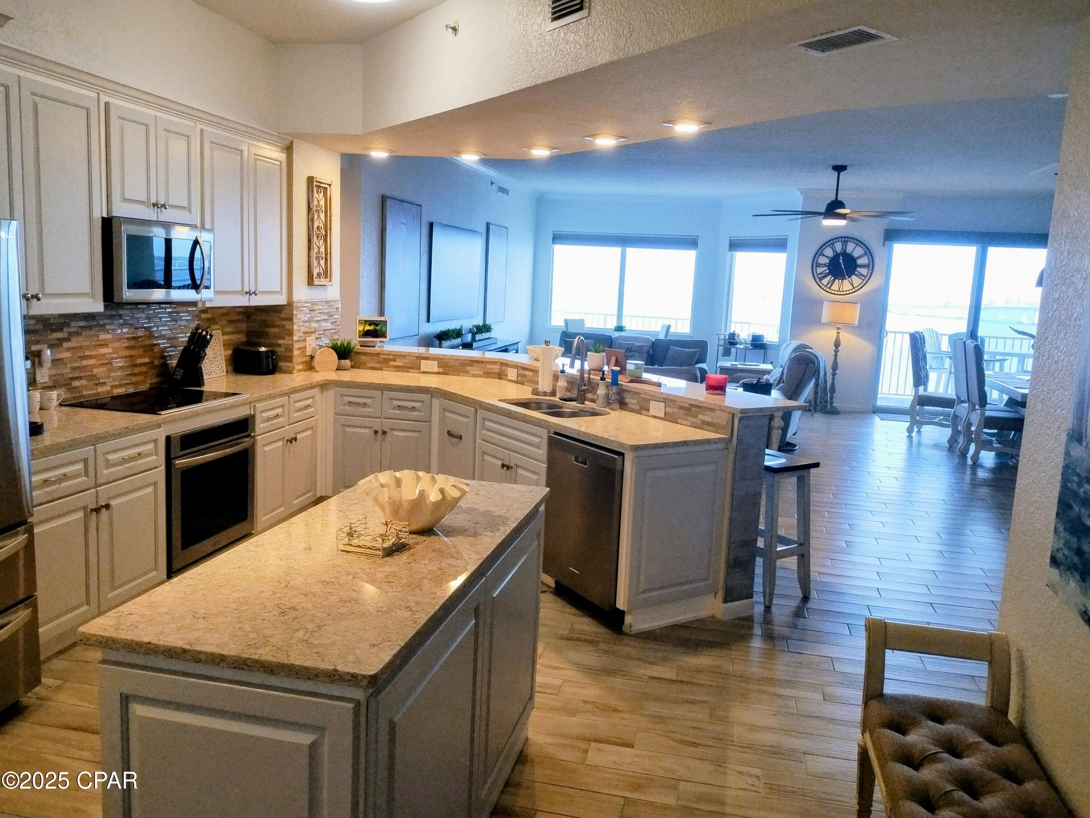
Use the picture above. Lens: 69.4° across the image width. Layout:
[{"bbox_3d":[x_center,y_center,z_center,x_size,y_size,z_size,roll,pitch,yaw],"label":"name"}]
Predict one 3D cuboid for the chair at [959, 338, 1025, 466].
[{"bbox_3d":[4.681,-0.066,7.968,0.640,1.222,0.504,4,9,13],"label":"chair"}]

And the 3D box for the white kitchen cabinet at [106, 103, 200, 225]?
[{"bbox_3d":[-2.189,-1.269,4.149,0.330,0.550,0.710,4,9,13],"label":"white kitchen cabinet"}]

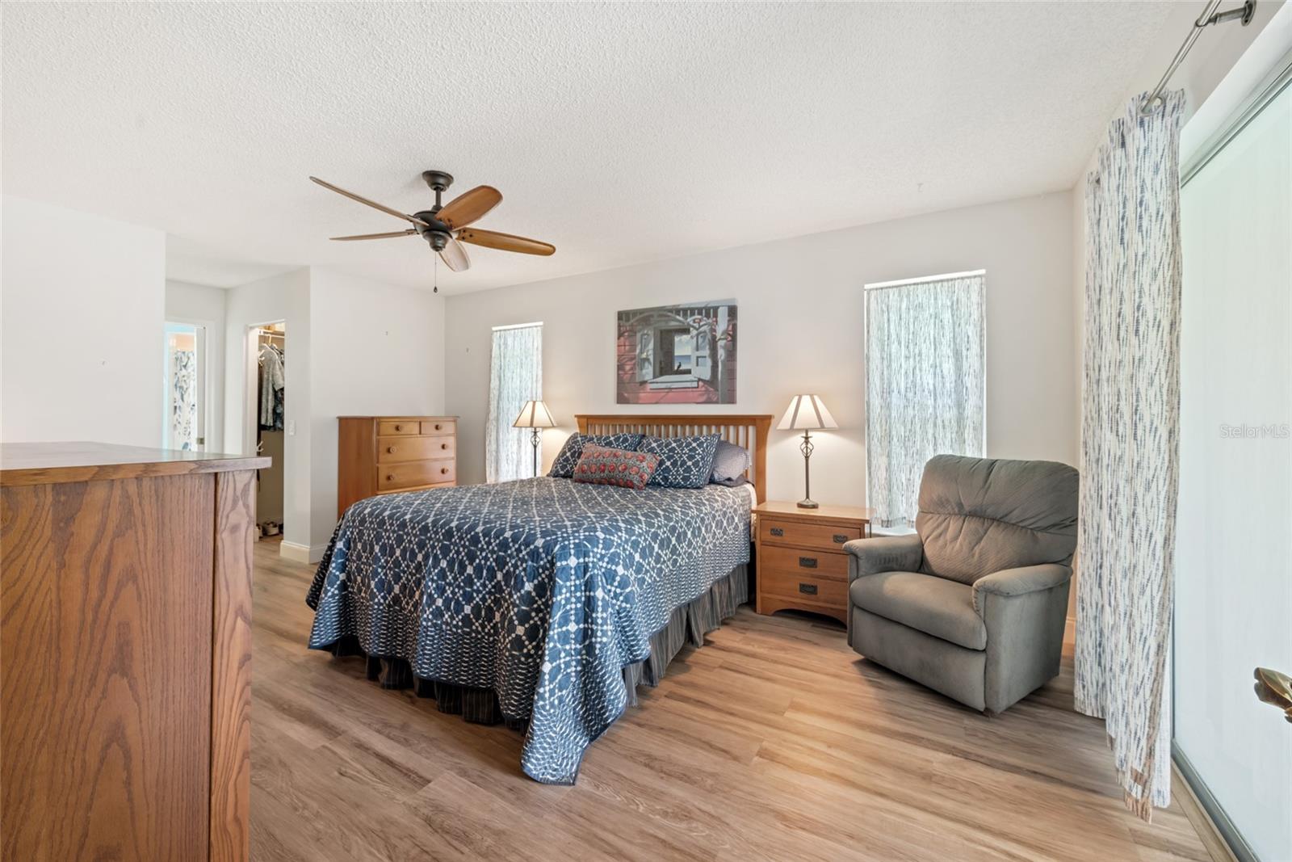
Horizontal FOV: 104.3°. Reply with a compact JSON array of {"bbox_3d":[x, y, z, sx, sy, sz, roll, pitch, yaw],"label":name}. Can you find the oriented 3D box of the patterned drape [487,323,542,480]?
[{"bbox_3d":[-1.189,-0.188,4.658,0.660,1.570,0.120,1,0,30],"label":"patterned drape"}]

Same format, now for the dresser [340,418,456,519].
[{"bbox_3d":[-2.199,0.487,4.501,0.490,1.210,0.860,1,0,27],"label":"dresser"}]

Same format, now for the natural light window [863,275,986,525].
[{"bbox_3d":[1.690,-0.151,3.054,0.635,1.520,0.080,1,0,30],"label":"natural light window"}]

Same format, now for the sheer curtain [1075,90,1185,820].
[{"bbox_3d":[1.654,0.075,1.757,0.140,2.140,0.700,1,0,30],"label":"sheer curtain"}]

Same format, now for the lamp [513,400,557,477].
[{"bbox_3d":[-0.945,0.106,4.308,0.370,0.730,0.370,1,0,0],"label":"lamp"}]

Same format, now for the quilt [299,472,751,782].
[{"bbox_3d":[-0.457,0.718,2.832,1.740,0.760,2.000,1,0,30],"label":"quilt"}]

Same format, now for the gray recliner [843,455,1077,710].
[{"bbox_3d":[1.536,0.636,2.469,0.830,1.010,0.790,0,0,-30],"label":"gray recliner"}]

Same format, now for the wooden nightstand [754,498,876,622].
[{"bbox_3d":[1.053,0.812,3.128,0.665,0.640,0.450,1,0,30],"label":"wooden nightstand"}]

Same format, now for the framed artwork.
[{"bbox_3d":[0.206,-0.580,3.825,1.020,0.750,0.040,1,0,30],"label":"framed artwork"}]

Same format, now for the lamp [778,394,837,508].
[{"bbox_3d":[1.029,0.132,3.207,0.370,0.730,0.370,1,0,30],"label":"lamp"}]

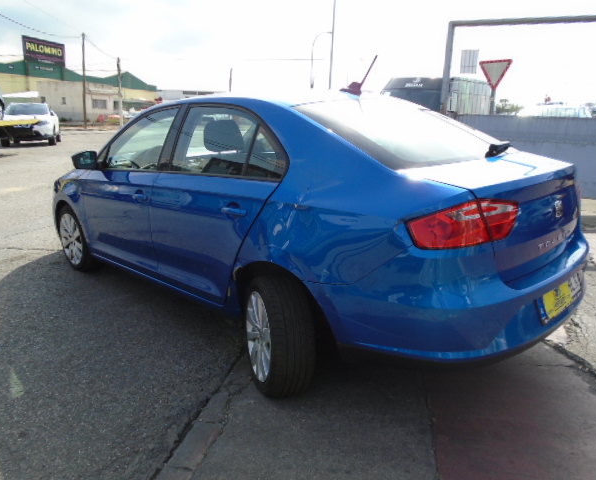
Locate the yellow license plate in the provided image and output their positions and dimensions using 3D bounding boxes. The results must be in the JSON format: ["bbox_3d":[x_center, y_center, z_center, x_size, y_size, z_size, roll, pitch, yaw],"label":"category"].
[{"bbox_3d":[1.149,0.243,2.085,0.520,0.115,0.025,-13,2,-42],"label":"yellow license plate"}]

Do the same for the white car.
[{"bbox_3d":[-10.050,-4.380,18.150,1.770,1.490,4.200,-4,15,-21],"label":"white car"}]

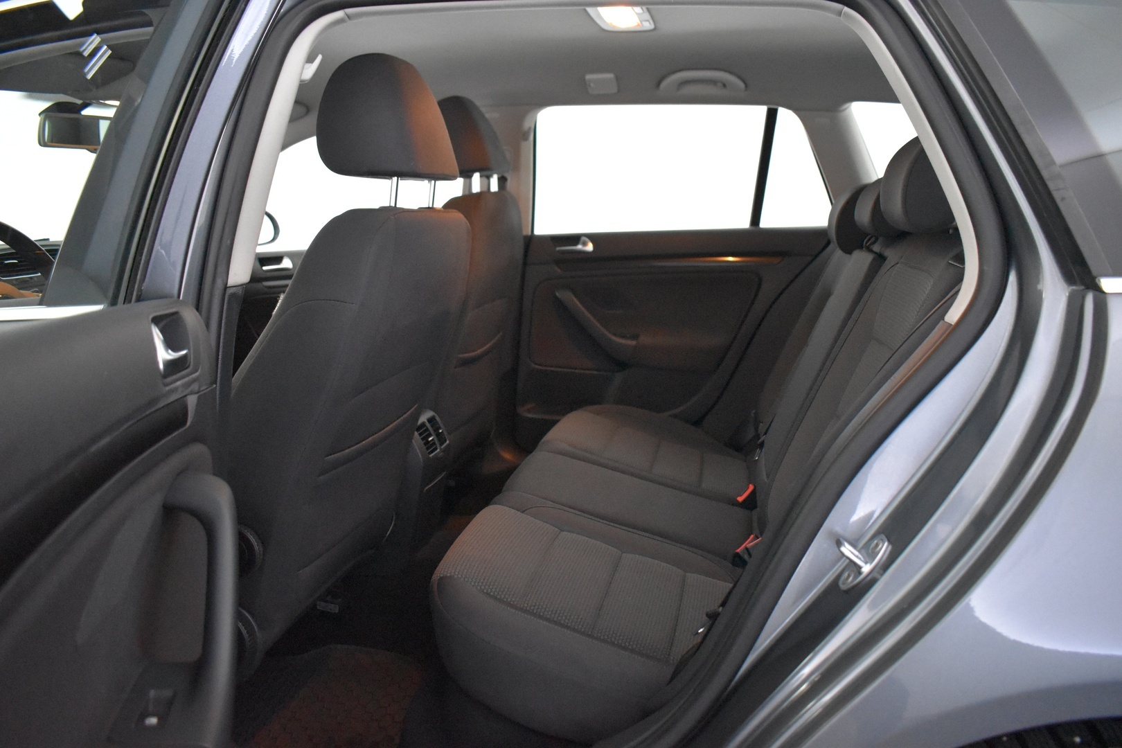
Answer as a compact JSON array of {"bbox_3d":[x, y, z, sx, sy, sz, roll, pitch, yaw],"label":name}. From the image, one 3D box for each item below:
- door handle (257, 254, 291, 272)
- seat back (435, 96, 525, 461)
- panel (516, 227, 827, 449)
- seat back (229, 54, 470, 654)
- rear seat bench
[{"bbox_3d":[-0.886,-0.340,2.608,0.116,0.051,0.036,3,12,12],"label":"door handle"},{"bbox_3d":[-0.285,-0.228,2.135,0.226,0.907,0.512,13,14,9],"label":"seat back"},{"bbox_3d":[0.293,-0.080,2.404,0.871,0.666,0.123,3,12,12],"label":"panel"},{"bbox_3d":[-0.378,-0.061,1.398,0.226,0.907,0.512,16,15,9],"label":"seat back"},{"bbox_3d":[0.290,0.044,1.670,0.851,0.922,1.302,3,12,12],"label":"rear seat bench"}]

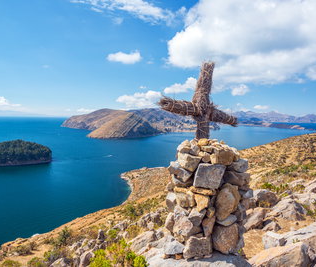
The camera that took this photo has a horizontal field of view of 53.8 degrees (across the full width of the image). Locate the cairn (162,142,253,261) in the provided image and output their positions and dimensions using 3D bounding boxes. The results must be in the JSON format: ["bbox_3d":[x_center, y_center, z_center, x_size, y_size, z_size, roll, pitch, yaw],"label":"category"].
[{"bbox_3d":[0.551,0.672,3.644,0.920,1.240,0.820,1,3,5],"label":"cairn"}]

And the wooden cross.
[{"bbox_3d":[0.532,-0.385,3.634,1.000,0.880,0.170,3,2,-28],"label":"wooden cross"}]

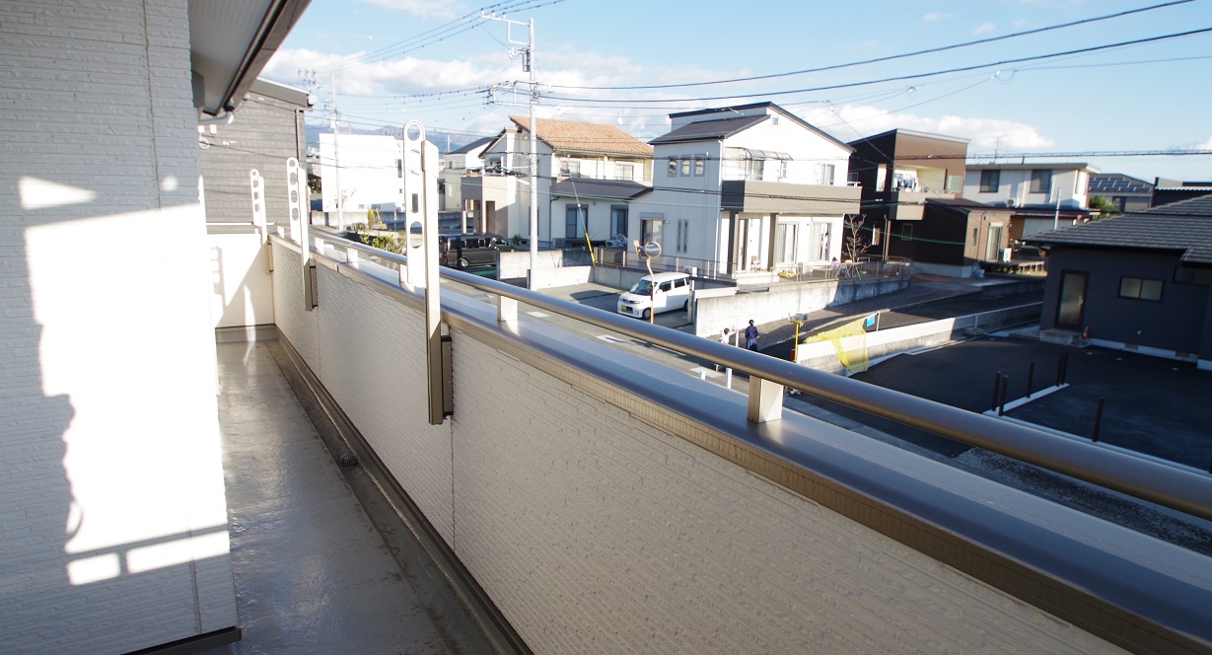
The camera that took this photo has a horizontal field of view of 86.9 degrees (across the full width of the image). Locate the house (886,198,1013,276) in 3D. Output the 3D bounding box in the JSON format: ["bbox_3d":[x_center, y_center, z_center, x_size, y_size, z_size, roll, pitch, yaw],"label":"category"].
[{"bbox_3d":[19.819,-5.195,36.198,6.400,4.100,4.600,-6,13,-35],"label":"house"}]

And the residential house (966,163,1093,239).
[{"bbox_3d":[27.131,-7.532,42.388,7.500,6.200,8.000,-8,15,-41],"label":"residential house"}]

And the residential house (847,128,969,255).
[{"bbox_3d":[17.645,-7.880,40.020,8.100,7.700,7.200,-6,13,-35],"label":"residential house"}]

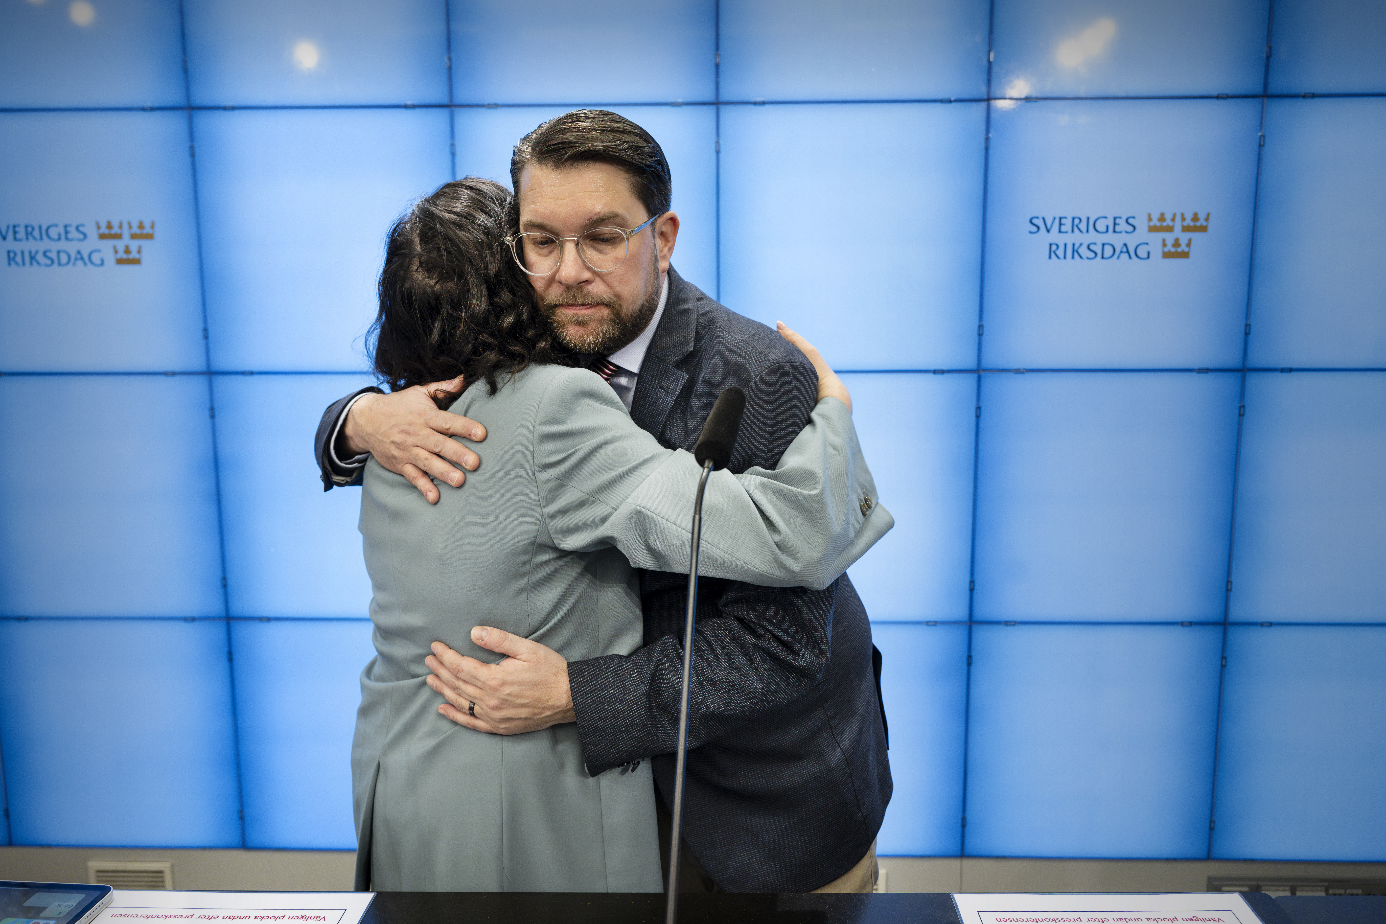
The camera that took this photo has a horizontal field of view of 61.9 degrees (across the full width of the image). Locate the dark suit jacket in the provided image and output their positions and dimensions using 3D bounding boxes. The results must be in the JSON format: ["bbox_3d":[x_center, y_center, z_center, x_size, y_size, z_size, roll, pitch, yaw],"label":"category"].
[{"bbox_3d":[-0.059,0.145,1.372,0.530,0.740,0.560,9,13,44],"label":"dark suit jacket"}]

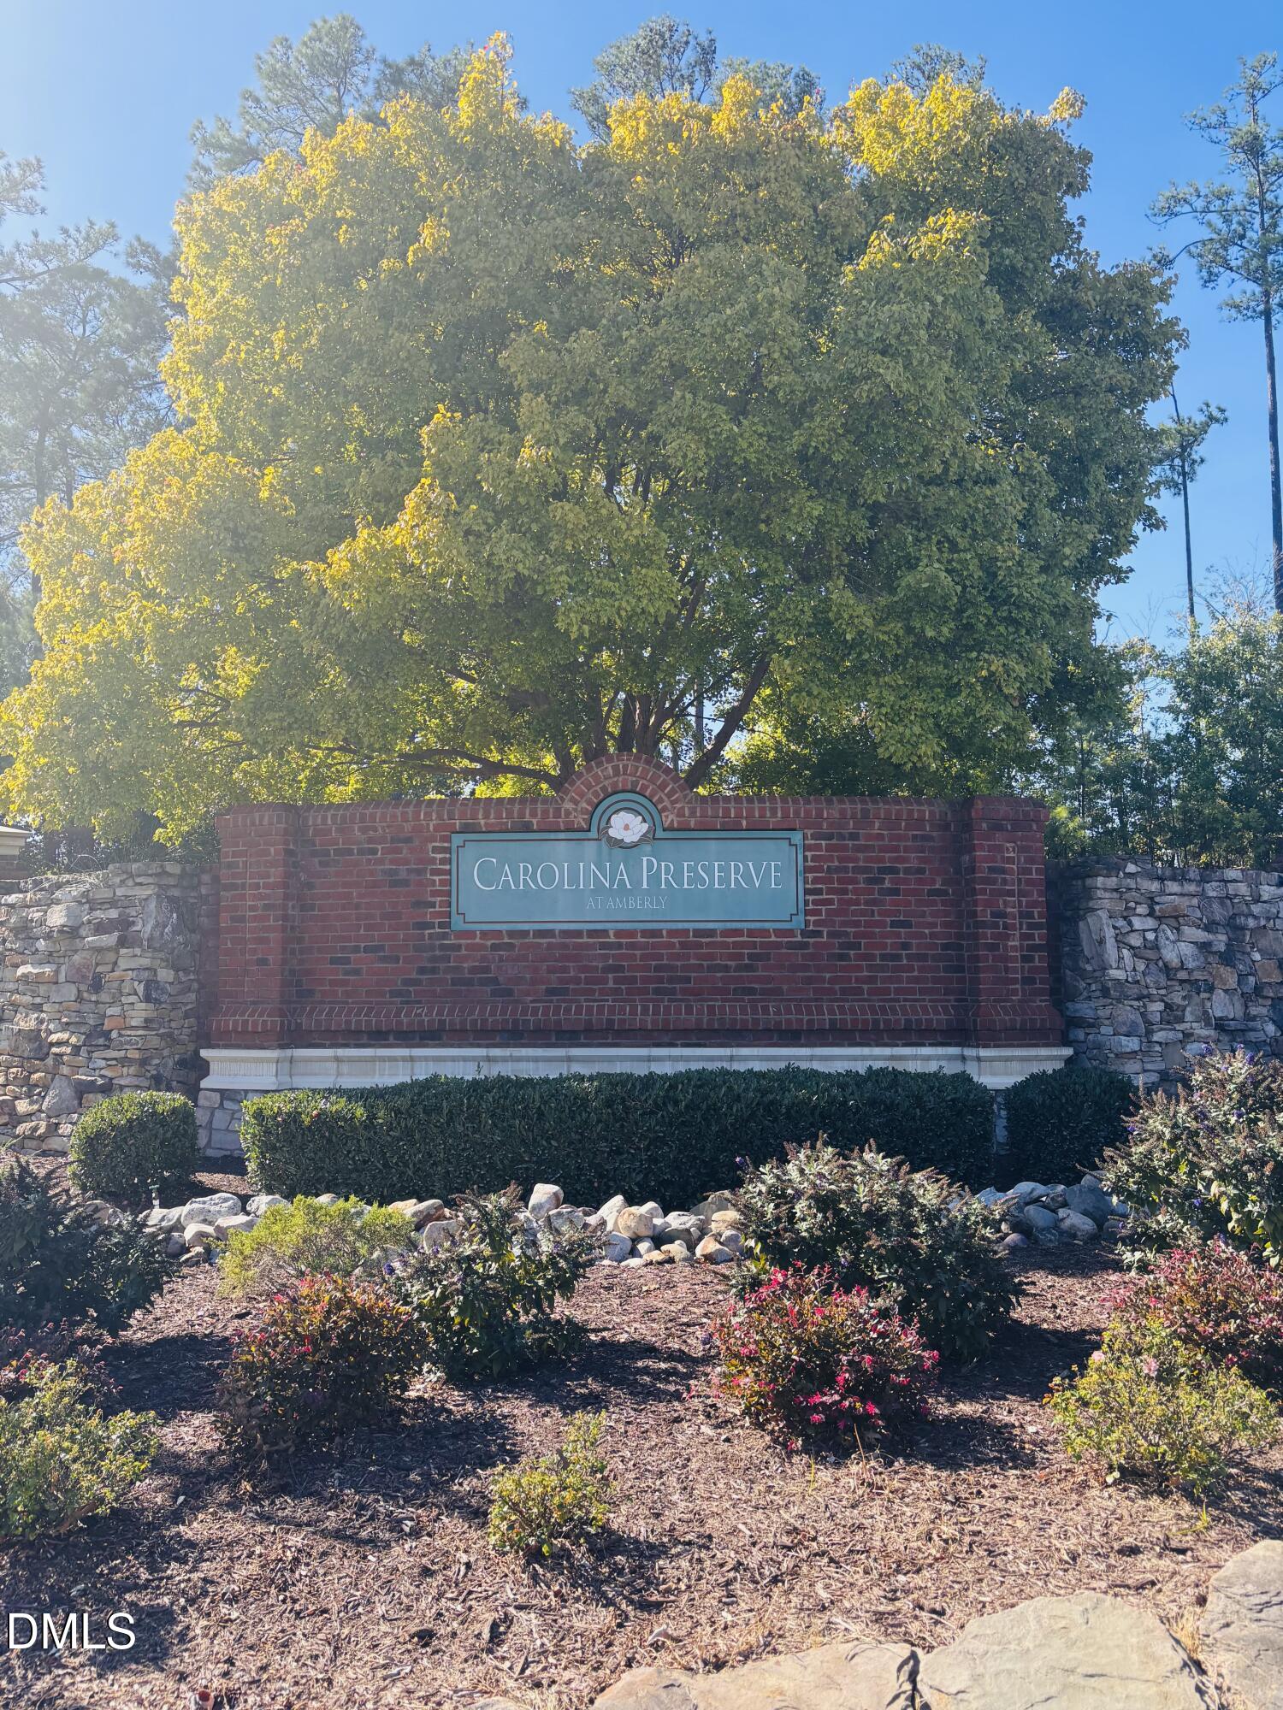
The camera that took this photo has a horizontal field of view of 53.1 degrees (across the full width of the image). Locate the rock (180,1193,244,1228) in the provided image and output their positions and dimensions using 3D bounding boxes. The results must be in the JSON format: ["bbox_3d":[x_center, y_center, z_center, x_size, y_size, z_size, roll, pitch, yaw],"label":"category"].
[{"bbox_3d":[-2.415,1.991,7.210,0.352,0.191,0.247,0,-5,0],"label":"rock"}]

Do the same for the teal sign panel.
[{"bbox_3d":[-0.108,0.039,9.480,2.613,1.020,0.070,-1,-5,4],"label":"teal sign panel"}]

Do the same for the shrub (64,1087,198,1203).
[{"bbox_3d":[-3.503,1.993,8.878,0.905,0.723,0.880,0,-7,0],"label":"shrub"}]

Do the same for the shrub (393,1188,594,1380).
[{"bbox_3d":[-0.595,1.683,5.178,0.807,0.677,0.767,0,-5,0],"label":"shrub"}]

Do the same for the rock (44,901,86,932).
[{"bbox_3d":[-4.693,0.501,10.468,0.338,0.251,0.200,0,-7,0],"label":"rock"}]

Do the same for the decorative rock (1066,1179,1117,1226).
[{"bbox_3d":[2.520,1.950,7.211,0.292,0.272,0.249,0,-5,0],"label":"decorative rock"}]

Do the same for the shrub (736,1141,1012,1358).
[{"bbox_3d":[1.005,1.635,5.482,1.196,0.811,1.077,0,-5,0],"label":"shrub"}]

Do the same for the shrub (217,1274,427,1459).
[{"bbox_3d":[-1.136,1.759,4.574,0.746,0.519,0.750,0,-7,0],"label":"shrub"}]

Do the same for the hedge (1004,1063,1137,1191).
[{"bbox_3d":[2.839,1.776,8.530,0.878,0.766,0.834,0,-5,0],"label":"hedge"}]

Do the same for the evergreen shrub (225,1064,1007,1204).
[{"bbox_3d":[-0.158,1.919,8.885,5.219,0.896,1.000,0,-7,0],"label":"evergreen shrub"}]

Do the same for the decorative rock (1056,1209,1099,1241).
[{"bbox_3d":[2.644,2.247,7.786,0.275,0.205,0.220,0,-7,0],"label":"decorative rock"}]

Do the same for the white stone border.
[{"bbox_3d":[-0.040,1.601,9.620,6.430,0.330,0.550,-1,-5,4],"label":"white stone border"}]

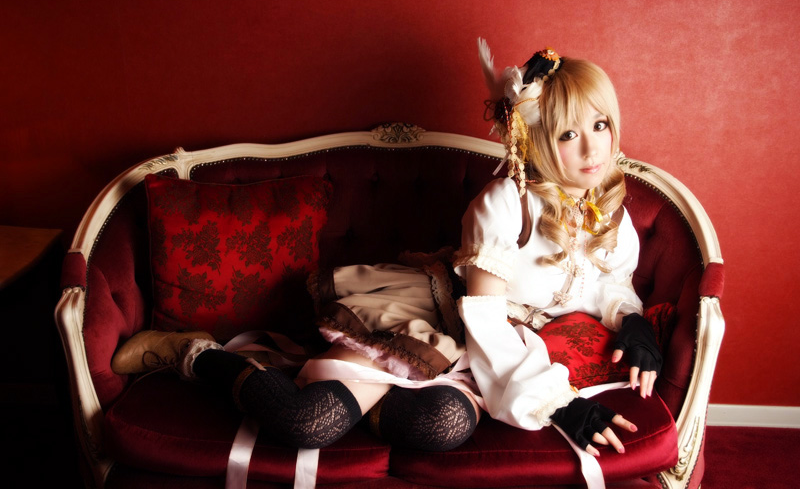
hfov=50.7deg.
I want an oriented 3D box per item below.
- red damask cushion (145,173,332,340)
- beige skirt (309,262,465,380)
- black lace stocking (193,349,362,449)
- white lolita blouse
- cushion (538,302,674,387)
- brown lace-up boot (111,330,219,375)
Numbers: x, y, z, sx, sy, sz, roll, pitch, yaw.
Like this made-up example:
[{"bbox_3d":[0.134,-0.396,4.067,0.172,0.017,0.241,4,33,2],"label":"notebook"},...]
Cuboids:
[{"bbox_3d":[-0.397,0.052,2.080,0.450,0.430,0.150,0,-4,-12],"label":"red damask cushion"},{"bbox_3d":[-0.018,0.162,1.830,0.370,0.230,0.320,4,9,17],"label":"beige skirt"},{"bbox_3d":[-0.248,0.311,1.740,0.180,0.130,0.420,-11,18,-42],"label":"black lace stocking"},{"bbox_3d":[0.297,0.114,1.690,0.360,0.460,0.300,-1,18,-4],"label":"white lolita blouse"},{"bbox_3d":[0.453,0.238,1.950,0.400,0.150,0.360,-4,39,4],"label":"cushion"},{"bbox_3d":[-0.543,0.249,1.950,0.245,0.095,0.120,-10,32,-7],"label":"brown lace-up boot"}]

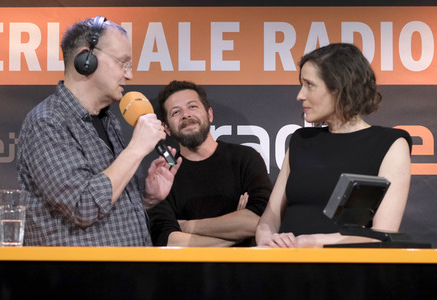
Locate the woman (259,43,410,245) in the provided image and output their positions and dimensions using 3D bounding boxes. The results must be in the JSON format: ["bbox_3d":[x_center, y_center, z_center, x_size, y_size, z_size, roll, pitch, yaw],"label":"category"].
[{"bbox_3d":[0.364,0.498,2.041,0.460,1.680,0.380,-2,-5,29],"label":"woman"}]

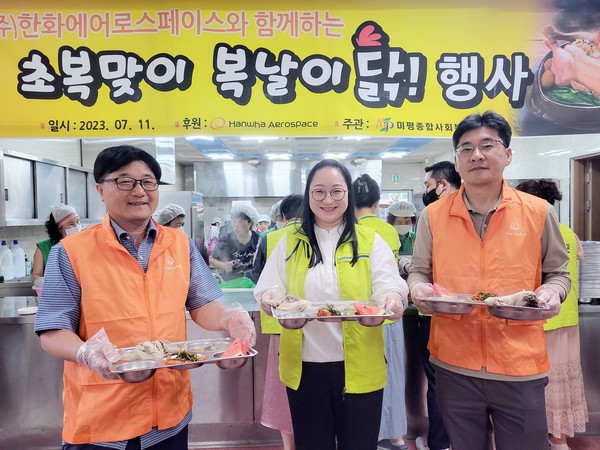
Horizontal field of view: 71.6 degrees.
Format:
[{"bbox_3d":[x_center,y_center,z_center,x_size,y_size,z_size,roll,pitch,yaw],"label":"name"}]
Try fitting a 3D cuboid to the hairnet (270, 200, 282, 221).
[{"bbox_3d":[-0.113,-0.116,3.120,0.210,0.145,0.240,-1,9,-7],"label":"hairnet"}]

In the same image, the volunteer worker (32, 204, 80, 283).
[{"bbox_3d":[-1.724,0.621,3.020,0.500,1.540,0.420,-1,1,-41],"label":"volunteer worker"}]

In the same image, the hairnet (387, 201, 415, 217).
[{"bbox_3d":[0.751,-0.117,3.050,0.210,0.130,0.240,0,12,7],"label":"hairnet"}]

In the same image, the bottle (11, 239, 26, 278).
[{"bbox_3d":[-2.229,0.266,3.300,0.115,0.305,0.095,-1,1,-30],"label":"bottle"}]

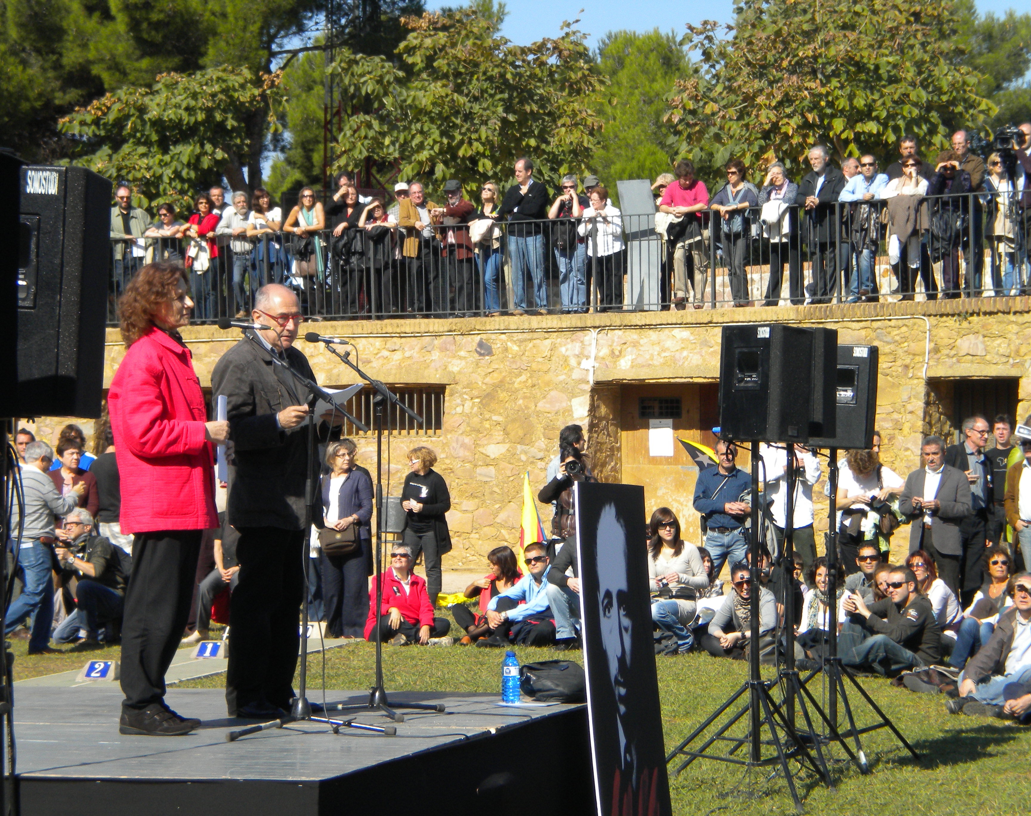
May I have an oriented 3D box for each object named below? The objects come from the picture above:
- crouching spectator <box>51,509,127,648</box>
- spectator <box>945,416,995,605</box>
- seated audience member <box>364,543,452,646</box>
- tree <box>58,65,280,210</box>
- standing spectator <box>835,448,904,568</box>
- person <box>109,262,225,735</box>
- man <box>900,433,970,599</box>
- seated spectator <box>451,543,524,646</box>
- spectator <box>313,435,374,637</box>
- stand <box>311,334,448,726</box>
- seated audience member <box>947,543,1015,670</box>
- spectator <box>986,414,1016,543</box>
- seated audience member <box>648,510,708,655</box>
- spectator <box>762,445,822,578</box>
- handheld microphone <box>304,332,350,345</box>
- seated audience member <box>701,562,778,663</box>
[{"bbox_3d":[-3.460,1.394,27.000,0.620,1.100,0.500,0,-1,-35],"label":"crouching spectator"},{"bbox_3d":[3.648,0.946,26.500,0.520,1.770,0.380,0,-1,-30],"label":"spectator"},{"bbox_3d":[-0.890,1.504,27.100,0.720,0.796,0.620,0,-1,-3],"label":"seated audience member"},{"bbox_3d":[-4.884,-2.936,47.000,3.300,3.800,3.300,0,-1,0],"label":"tree"},{"bbox_3d":[2.746,1.091,25.600,0.540,1.580,0.420,0,-1,-12],"label":"standing spectator"},{"bbox_3d":[-1.220,0.318,11.600,0.360,1.650,0.500,0,-1,16],"label":"person"},{"bbox_3d":[3.203,1.061,25.200,0.560,1.700,0.380,0,-1,18],"label":"man"},{"bbox_3d":[-0.226,1.512,27.000,0.580,0.765,0.750,-1,-1,30],"label":"seated spectator"},{"bbox_3d":[-1.419,1.074,27.200,0.500,1.629,0.380,-1,-1,18],"label":"spectator"},{"bbox_3d":[-0.543,0.464,13.050,0.530,1.489,0.520,-1,-1,3],"label":"stand"},{"bbox_3d":[3.354,1.413,23.700,0.500,0.890,0.720,0,-1,30],"label":"seated audience member"},{"bbox_3d":[3.974,0.963,27.000,0.500,1.780,0.310,0,0,7],"label":"spectator"},{"bbox_3d":[1.196,1.284,24.500,0.500,1.080,0.650,-1,-1,37],"label":"seated audience member"},{"bbox_3d":[2.207,0.962,26.400,0.520,1.780,0.420,0,0,12],"label":"spectator"},{"bbox_3d":[-0.709,-0.261,12.400,0.178,0.042,0.042,6,-1,-6],"label":"handheld microphone"},{"bbox_3d":[1.710,1.538,25.200,0.640,0.720,0.620,-1,-1,5],"label":"seated audience member"}]

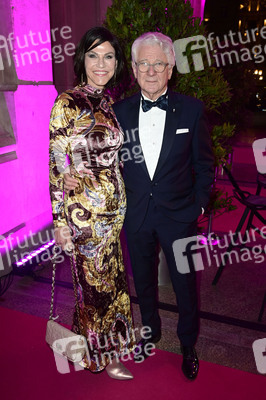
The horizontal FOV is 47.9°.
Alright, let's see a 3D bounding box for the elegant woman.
[{"bbox_3d":[-0.171,0.086,1.526,0.460,1.742,0.360,-9,17,-32],"label":"elegant woman"}]

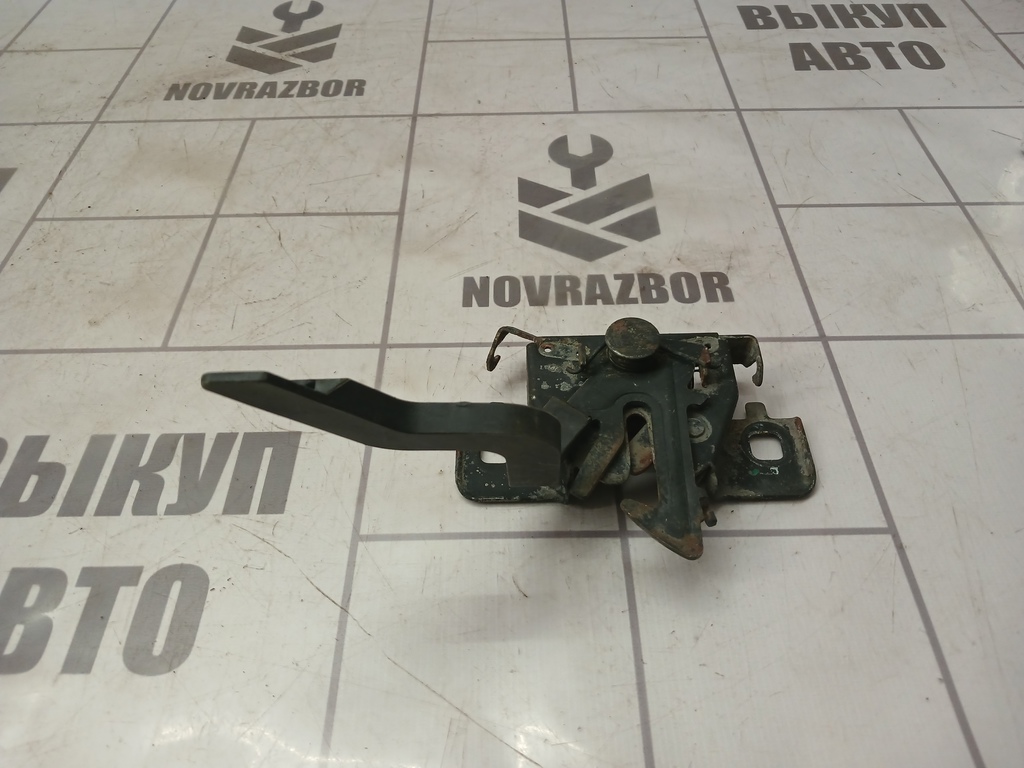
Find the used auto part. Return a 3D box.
[{"bbox_3d":[0.010,0.003,0.300,0.219,0.072,0.114,-1,48,0],"label":"used auto part"}]

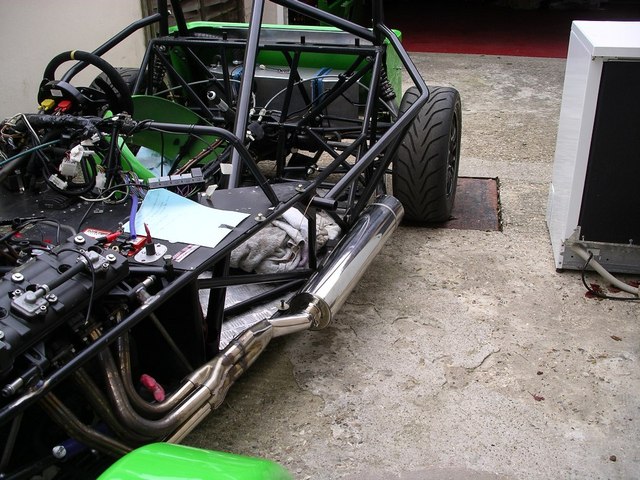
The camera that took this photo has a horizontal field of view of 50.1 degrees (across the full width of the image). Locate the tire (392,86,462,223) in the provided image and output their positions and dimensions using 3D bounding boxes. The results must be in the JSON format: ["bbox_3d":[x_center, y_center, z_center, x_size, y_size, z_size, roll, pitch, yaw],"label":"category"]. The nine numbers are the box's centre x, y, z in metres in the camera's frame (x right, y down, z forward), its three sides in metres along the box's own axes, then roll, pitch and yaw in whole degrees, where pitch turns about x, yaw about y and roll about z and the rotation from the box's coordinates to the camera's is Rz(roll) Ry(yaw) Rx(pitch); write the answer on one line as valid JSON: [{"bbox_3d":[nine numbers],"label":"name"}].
[{"bbox_3d":[0.476,-0.371,2.990,0.205,0.578,0.578,8,28,18],"label":"tire"}]

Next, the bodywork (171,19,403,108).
[{"bbox_3d":[-0.162,-0.754,3.066,1.040,0.380,0.320,8,28,19],"label":"bodywork"}]

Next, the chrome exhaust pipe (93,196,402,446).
[{"bbox_3d":[-0.141,0.153,1.988,0.380,0.310,1.220,11,29,24],"label":"chrome exhaust pipe"}]

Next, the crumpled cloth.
[{"bbox_3d":[-0.112,0.015,2.416,0.340,0.180,0.270,8,28,19],"label":"crumpled cloth"}]

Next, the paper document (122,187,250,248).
[{"bbox_3d":[-0.367,-0.063,1.844,0.295,0.050,0.212,8,28,18],"label":"paper document"}]

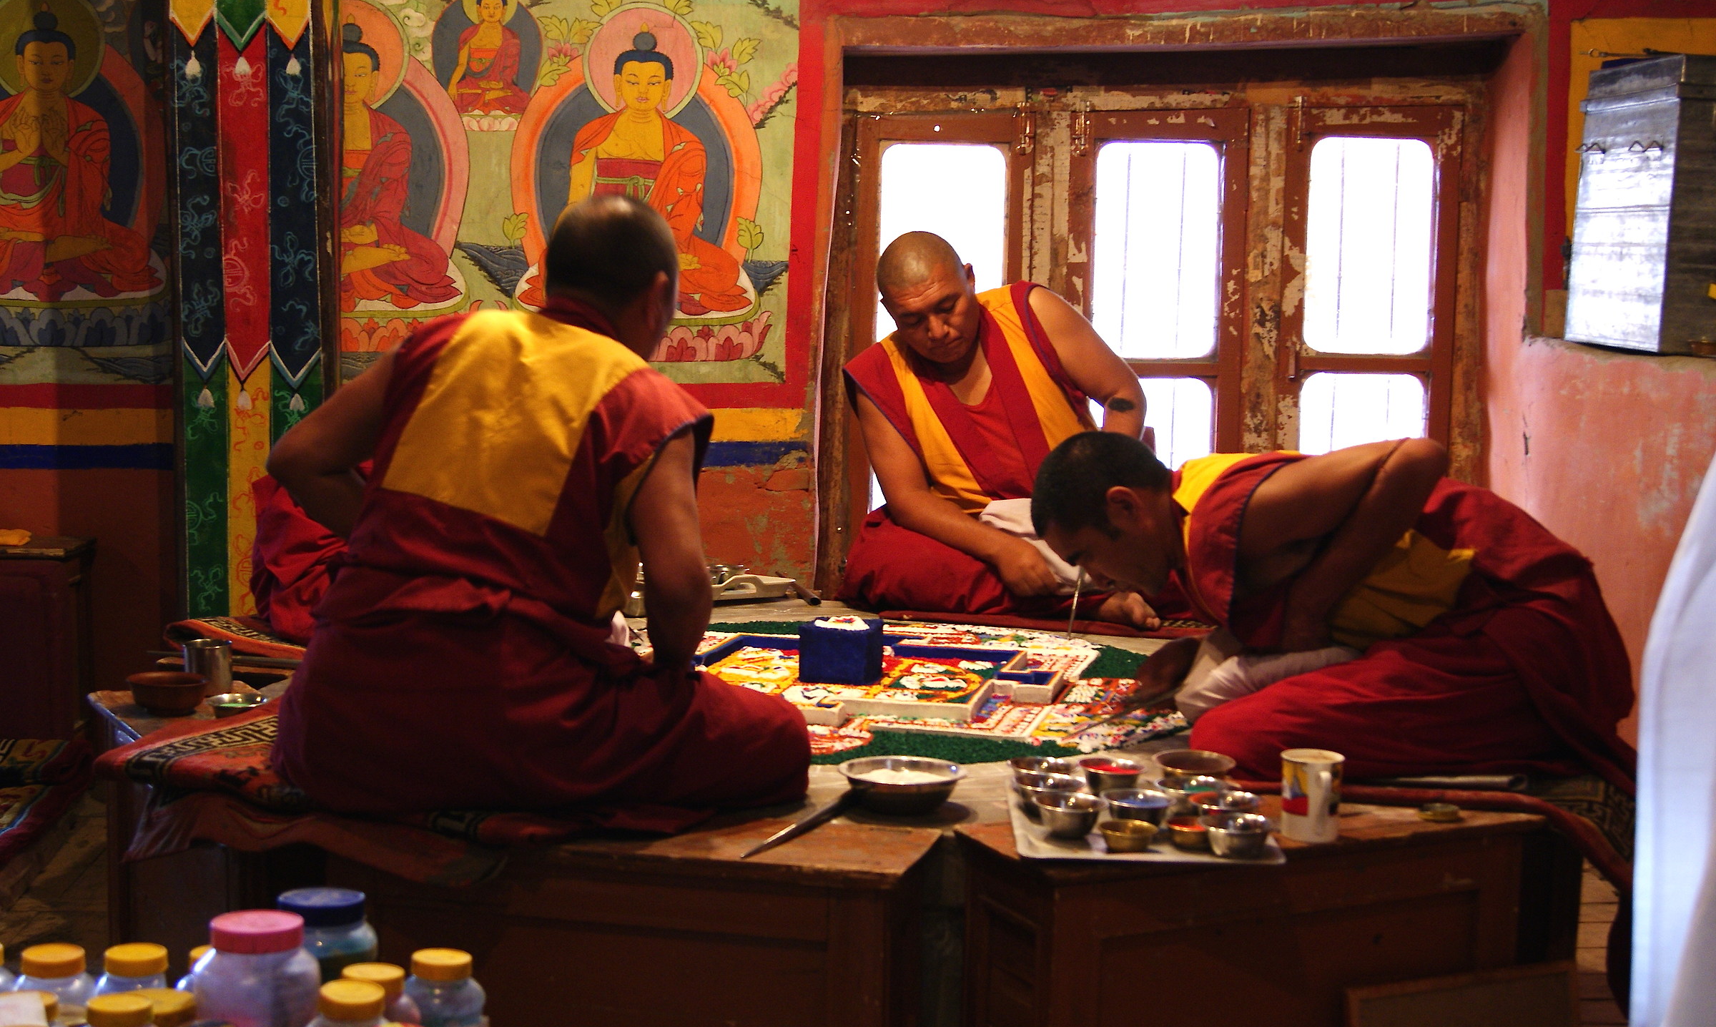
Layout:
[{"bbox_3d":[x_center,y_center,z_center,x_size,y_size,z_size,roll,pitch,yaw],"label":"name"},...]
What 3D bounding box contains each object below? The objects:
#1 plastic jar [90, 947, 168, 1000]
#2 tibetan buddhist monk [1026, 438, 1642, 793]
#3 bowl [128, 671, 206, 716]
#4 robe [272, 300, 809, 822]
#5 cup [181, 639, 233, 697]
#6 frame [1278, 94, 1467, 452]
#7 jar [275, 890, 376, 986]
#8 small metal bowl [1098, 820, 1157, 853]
[{"bbox_3d":[-0.750,0.535,2.588,0.094,0.155,0.094,0,7,0],"label":"plastic jar"},{"bbox_3d":[0.693,0.094,3.541,0.800,0.450,0.560,3,8,20],"label":"tibetan buddhist monk"},{"bbox_3d":[-1.029,0.273,3.700,0.123,0.050,0.123,0,7,0],"label":"bowl"},{"bbox_3d":[-0.436,0.019,3.369,0.670,0.630,0.580,5,8,32],"label":"robe"},{"bbox_3d":[-0.996,0.237,3.801,0.070,0.076,0.070,1,7,0],"label":"cup"},{"bbox_3d":[1.070,-0.387,5.190,0.375,0.920,0.060,1,7,0],"label":"frame"},{"bbox_3d":[-0.570,0.501,2.642,0.118,0.190,0.118,1,7,0],"label":"jar"},{"bbox_3d":[0.321,0.385,2.941,0.070,0.027,0.070,0,7,0],"label":"small metal bowl"}]

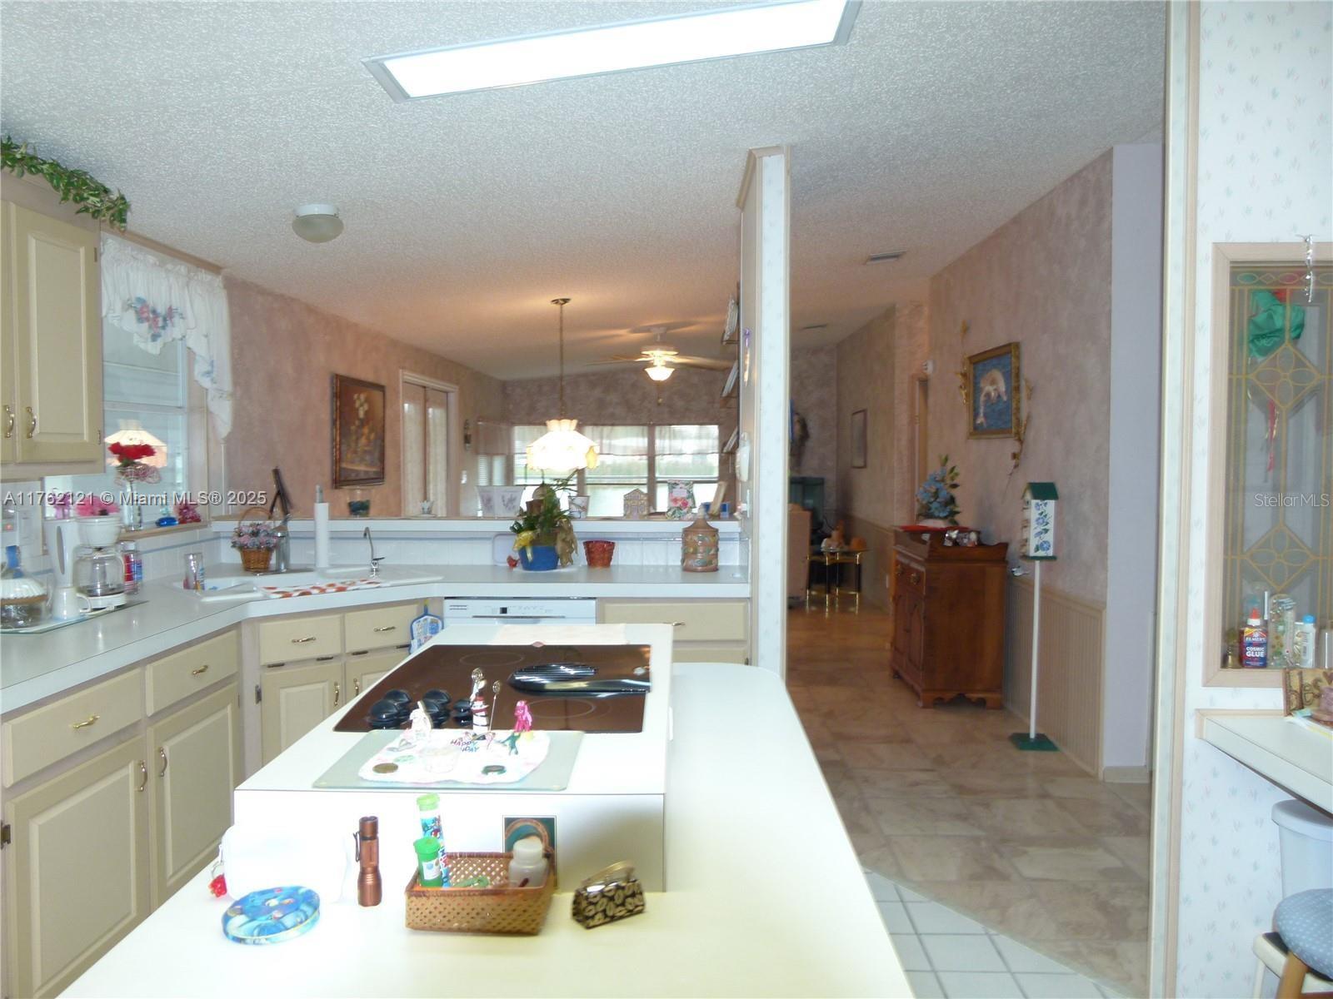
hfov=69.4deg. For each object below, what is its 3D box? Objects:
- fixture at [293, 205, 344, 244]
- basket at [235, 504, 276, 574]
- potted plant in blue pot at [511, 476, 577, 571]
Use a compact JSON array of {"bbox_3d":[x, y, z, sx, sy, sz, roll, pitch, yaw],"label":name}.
[{"bbox_3d":[-1.310,-1.040,3.657,0.195,0.135,0.195,0,3,1],"label":"fixture"},{"bbox_3d":[-1.757,0.159,4.112,0.180,0.290,0.165,0,3,1],"label":"basket"},{"bbox_3d":[-0.530,0.101,4.156,0.270,0.400,0.220,0,3,1],"label":"potted plant in blue pot"}]

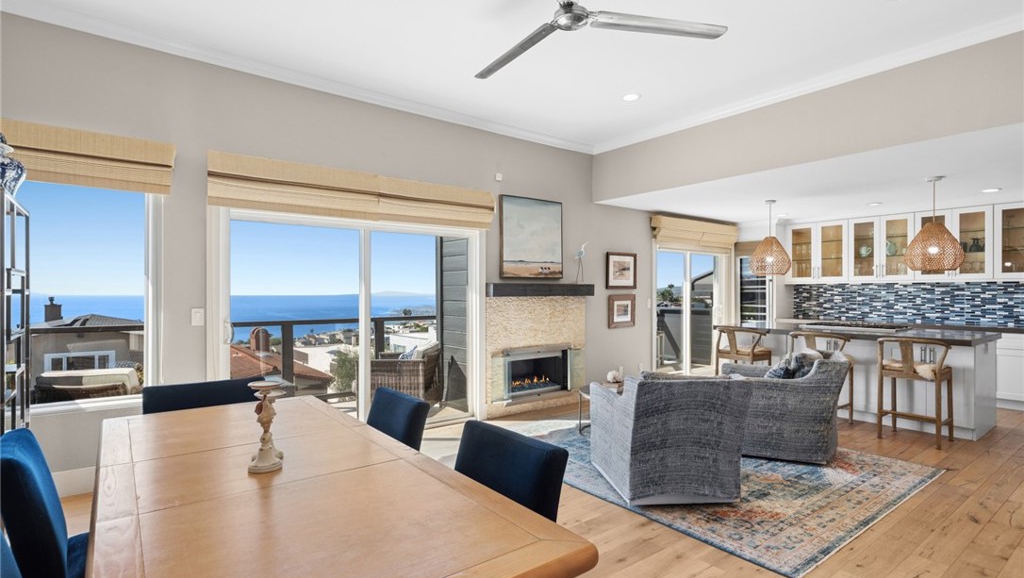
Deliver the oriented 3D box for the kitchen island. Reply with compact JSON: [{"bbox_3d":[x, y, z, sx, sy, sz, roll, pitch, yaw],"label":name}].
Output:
[{"bbox_3d":[3.818,0.928,5.817,1.060,0.915,2.360,0,-1,-39],"label":"kitchen island"}]

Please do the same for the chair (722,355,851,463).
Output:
[{"bbox_3d":[2.350,0.956,4.478,0.890,0.830,0.800,0,-1,28],"label":"chair"}]

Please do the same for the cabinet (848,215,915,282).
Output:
[{"bbox_3d":[5.295,-0.549,7.285,0.340,0.940,0.790,1,-1,-38],"label":"cabinet"}]

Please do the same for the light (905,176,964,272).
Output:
[{"bbox_3d":[4.256,-0.641,5.147,0.460,0.925,0.460,1,-1,-38],"label":"light"}]

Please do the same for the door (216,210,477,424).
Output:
[{"bbox_3d":[-1.344,0.382,4.788,2.465,2.030,0.100,0,-1,-39],"label":"door"}]

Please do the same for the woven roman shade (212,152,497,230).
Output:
[{"bbox_3d":[-1.269,-0.842,4.724,2.655,0.435,0.140,0,-1,-39],"label":"woven roman shade"}]

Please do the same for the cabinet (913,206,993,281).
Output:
[{"bbox_3d":[5.649,-0.563,6.537,0.330,0.905,0.770,0,-1,-39],"label":"cabinet"}]

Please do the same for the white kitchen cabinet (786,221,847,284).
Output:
[{"bbox_3d":[4.791,-0.551,7.938,0.340,0.950,0.870,1,-1,-38],"label":"white kitchen cabinet"}]

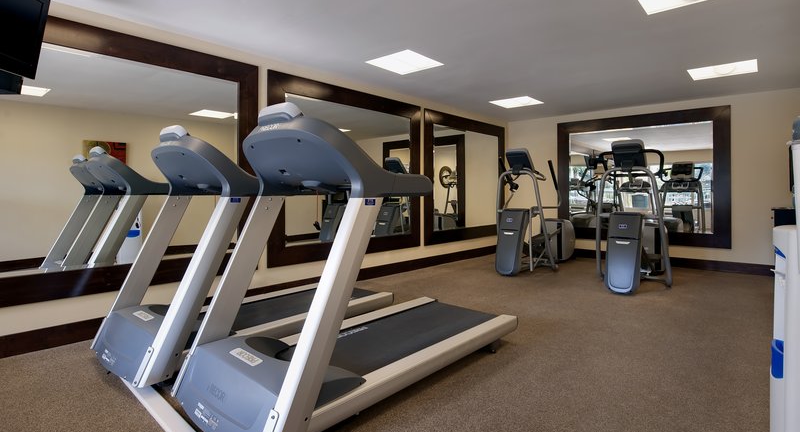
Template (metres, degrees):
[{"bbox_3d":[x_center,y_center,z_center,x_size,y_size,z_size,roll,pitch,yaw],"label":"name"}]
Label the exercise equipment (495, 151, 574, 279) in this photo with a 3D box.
[{"bbox_3d":[2.075,-0.111,5.988,0.795,1.728,1.929,3,4,42],"label":"exercise equipment"}]

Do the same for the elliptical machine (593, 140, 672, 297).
[{"bbox_3d":[3.069,-0.062,5.089,0.731,1.728,1.908,2,4,38],"label":"elliptical machine"}]

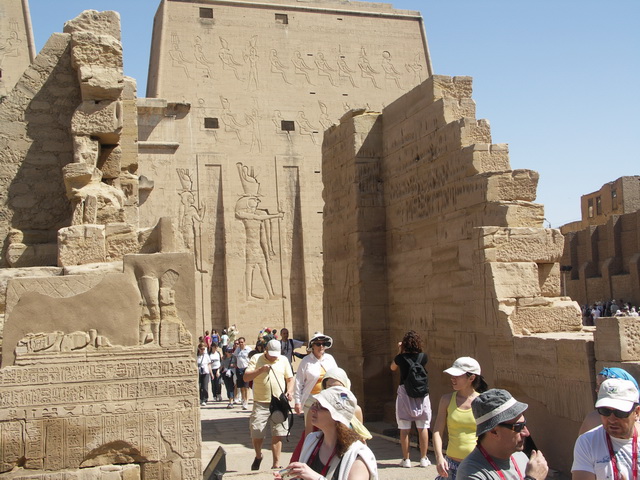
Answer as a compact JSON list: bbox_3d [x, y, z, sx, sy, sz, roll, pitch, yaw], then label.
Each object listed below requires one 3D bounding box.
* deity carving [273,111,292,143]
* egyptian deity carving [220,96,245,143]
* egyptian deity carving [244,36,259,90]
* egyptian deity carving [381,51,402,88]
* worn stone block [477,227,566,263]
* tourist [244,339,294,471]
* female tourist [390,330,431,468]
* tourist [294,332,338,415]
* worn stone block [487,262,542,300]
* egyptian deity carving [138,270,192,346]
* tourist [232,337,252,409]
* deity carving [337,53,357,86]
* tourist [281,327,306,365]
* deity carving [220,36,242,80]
[{"bbox_3d":[-3.693,-11.204,104.486,2.169,3.360,0.200,0,-8,-22],"label":"deity carving"},{"bbox_3d":[-8.341,-11.472,100.747,2.342,4.643,0.220,0,-9,-21],"label":"egyptian deity carving"},{"bbox_3d":[-6.677,-17.459,104.242,1.463,5.536,0.200,0,-8,-22],"label":"egyptian deity carving"},{"bbox_3d":[7.349,-17.413,107.939,2.442,4.169,0.220,0,-9,-21],"label":"egyptian deity carving"},{"bbox_3d":[2.757,0.088,14.949,1.120,0.490,0.620,-1,-4,-15],"label":"worn stone block"},{"bbox_3d":[-0.652,2.123,13.600,0.640,1.690,0.520,-2,-4,5],"label":"tourist"},{"bbox_3d":[1.125,1.983,13.100,0.470,1.690,0.500,-1,-5,-18],"label":"female tourist"},{"bbox_3d":[-0.033,2.061,13.700,0.580,1.690,0.420,-1,-4,-11],"label":"tourist"},{"bbox_3d":[2.531,0.561,14.316,0.698,0.478,0.650,-1,-4,-13],"label":"worn stone block"},{"bbox_3d":[-1.613,0.715,11.000,0.580,0.790,0.120,-1,-4,-15],"label":"egyptian deity carving"},{"bbox_3d":[-1.866,3.224,25.543,0.520,1.740,0.420,-2,-4,-3],"label":"tourist"},{"bbox_3d":[2.847,-17.416,108.120,2.419,3.774,0.200,0,-8,-22],"label":"deity carving"},{"bbox_3d":[-0.538,2.651,20.942,0.680,1.780,0.420,-1,-4,-7],"label":"tourist"},{"bbox_3d":[-8.614,-17.469,101.704,2.366,4.534,0.220,0,-9,-21],"label":"deity carving"}]

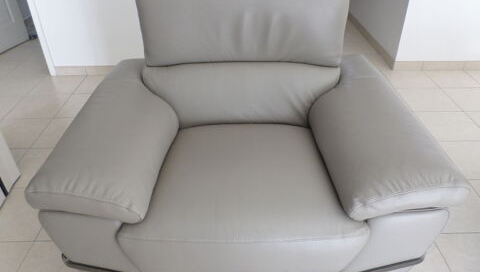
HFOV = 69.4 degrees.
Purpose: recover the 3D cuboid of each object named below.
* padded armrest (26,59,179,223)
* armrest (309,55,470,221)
[{"bbox_3d":[-0.389,-0.050,1.243,0.293,0.152,0.848,-1,35,0],"label":"padded armrest"},{"bbox_3d":[0.410,-0.056,1.238,0.305,0.152,0.848,-1,35,0],"label":"armrest"}]

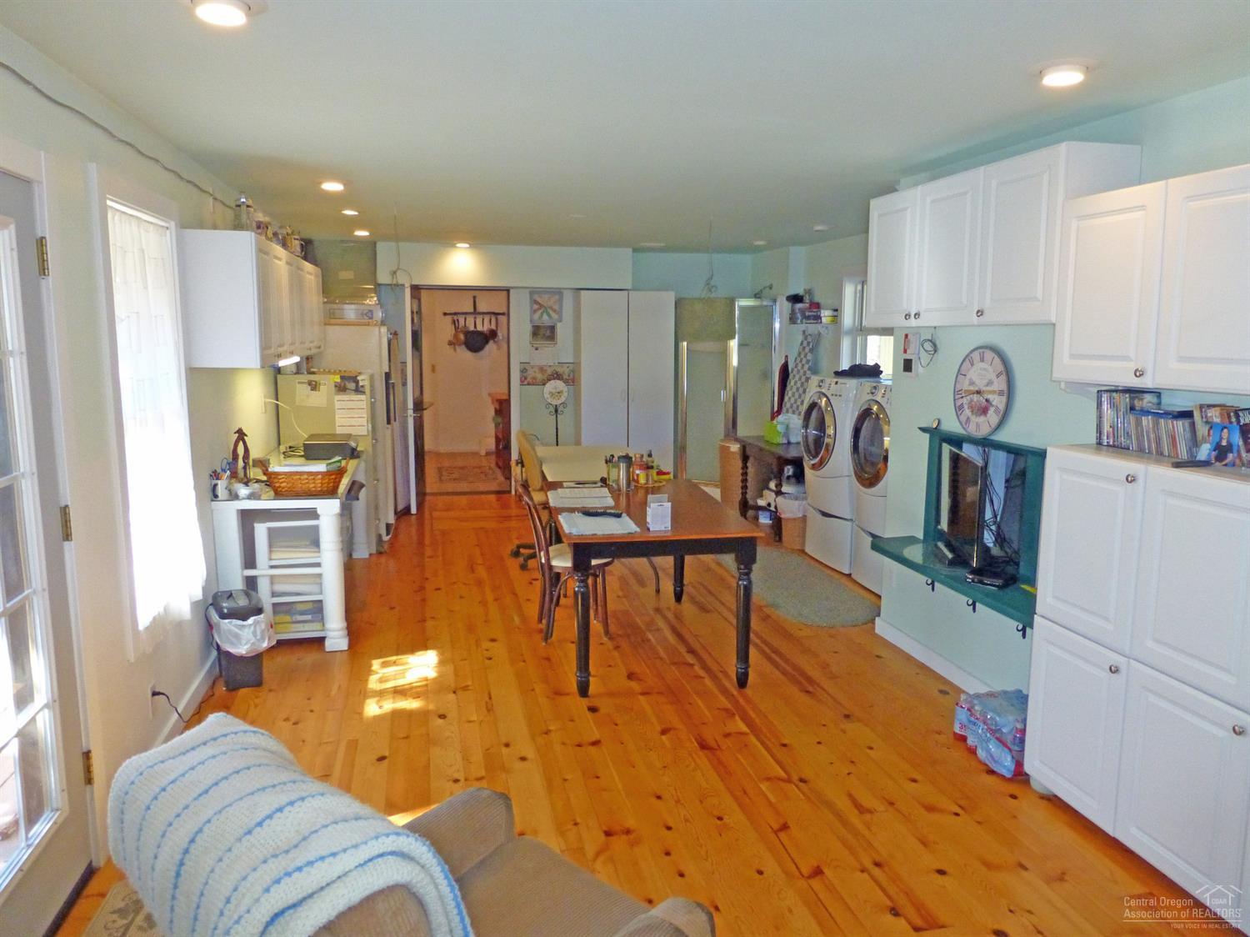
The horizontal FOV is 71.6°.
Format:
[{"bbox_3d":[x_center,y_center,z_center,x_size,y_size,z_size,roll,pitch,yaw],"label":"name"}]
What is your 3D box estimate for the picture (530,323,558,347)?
[{"bbox_3d":[-0.801,-1.325,8.583,0.271,0.208,0.021,-2,9,-13],"label":"picture"}]

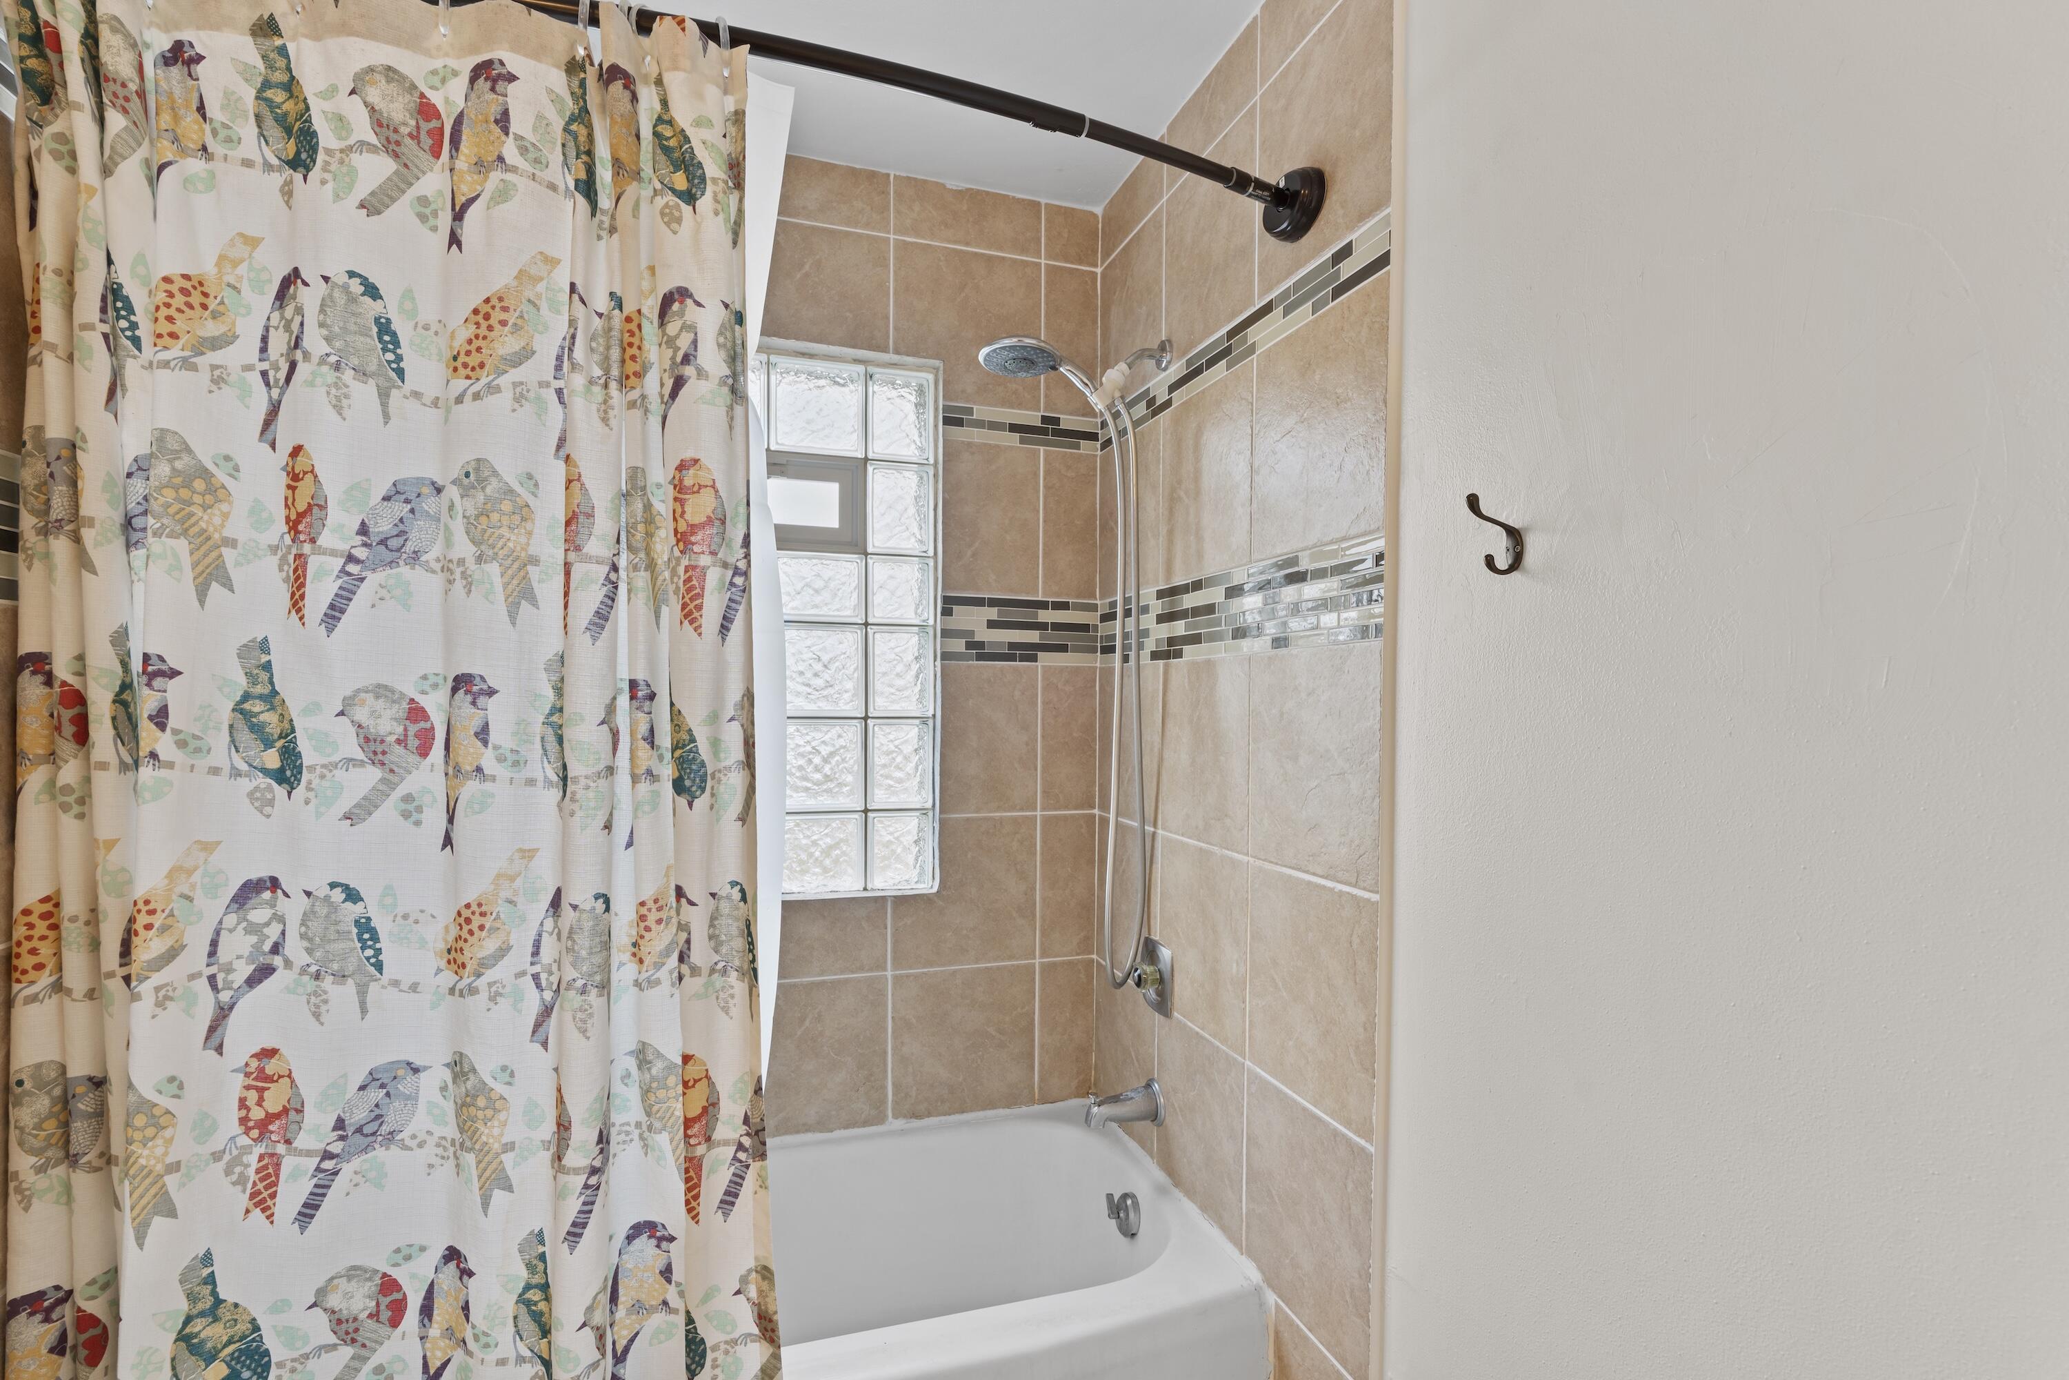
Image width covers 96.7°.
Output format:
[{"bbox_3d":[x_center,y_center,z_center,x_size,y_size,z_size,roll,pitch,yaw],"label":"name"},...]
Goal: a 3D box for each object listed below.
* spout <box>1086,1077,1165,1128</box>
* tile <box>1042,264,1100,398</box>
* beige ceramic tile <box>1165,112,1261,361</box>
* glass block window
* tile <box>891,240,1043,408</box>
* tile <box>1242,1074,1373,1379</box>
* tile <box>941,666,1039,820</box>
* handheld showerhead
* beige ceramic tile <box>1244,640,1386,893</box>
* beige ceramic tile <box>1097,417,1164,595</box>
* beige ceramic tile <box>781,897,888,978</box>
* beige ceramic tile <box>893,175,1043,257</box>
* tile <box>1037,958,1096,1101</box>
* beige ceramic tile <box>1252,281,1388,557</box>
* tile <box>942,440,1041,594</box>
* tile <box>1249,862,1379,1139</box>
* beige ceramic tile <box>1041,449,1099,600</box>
[{"bbox_3d":[0.182,0.813,1.792,0.135,0.080,0.072,1,0,-19],"label":"spout"},{"bbox_3d":[0.085,-0.802,2.127,0.138,0.338,0.012,1,0,-19],"label":"tile"},{"bbox_3d":[0.318,-0.803,1.678,0.012,0.338,0.329,1,0,-19],"label":"beige ceramic tile"},{"bbox_3d":[-0.570,-0.143,1.950,0.718,1.162,0.090,1,0,-19],"label":"glass block window"},{"bbox_3d":[-0.141,-0.805,2.050,0.333,0.338,0.012,1,0,-19],"label":"tile"},{"bbox_3d":[0.406,0.779,1.359,0.012,0.329,0.313,1,0,-19],"label":"tile"},{"bbox_3d":[-0.097,0.111,2.051,0.223,0.330,0.015,1,-1,-18],"label":"tile"},{"bbox_3d":[-0.025,-0.611,1.690,0.150,0.040,0.145,7,-6,-17],"label":"handheld showerhead"},{"bbox_3d":[0.412,0.109,1.358,0.015,0.330,0.317,1,-1,-18],"label":"beige ceramic tile"},{"bbox_3d":[0.213,-0.375,1.980,0.015,0.338,0.312,1,-1,-18],"label":"beige ceramic tile"},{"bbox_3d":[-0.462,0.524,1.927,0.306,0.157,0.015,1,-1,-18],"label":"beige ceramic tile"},{"bbox_3d":[-0.143,-1.046,2.050,0.335,0.132,0.015,1,-1,-18],"label":"beige ceramic tile"},{"bbox_3d":[0.070,0.776,2.116,0.138,0.320,0.012,1,0,-19],"label":"tile"},{"bbox_3d":[0.419,-0.379,1.363,0.015,0.338,0.317,1,-1,-18],"label":"beige ceramic tile"},{"bbox_3d":[-0.094,-0.377,2.058,0.223,0.338,0.015,1,-1,-18],"label":"tile"},{"bbox_3d":[0.407,0.441,1.354,0.015,0.326,0.317,1,-1,-18],"label":"tile"},{"bbox_3d":[0.081,-0.375,2.115,0.137,0.338,0.015,1,-1,-18],"label":"beige ceramic tile"}]

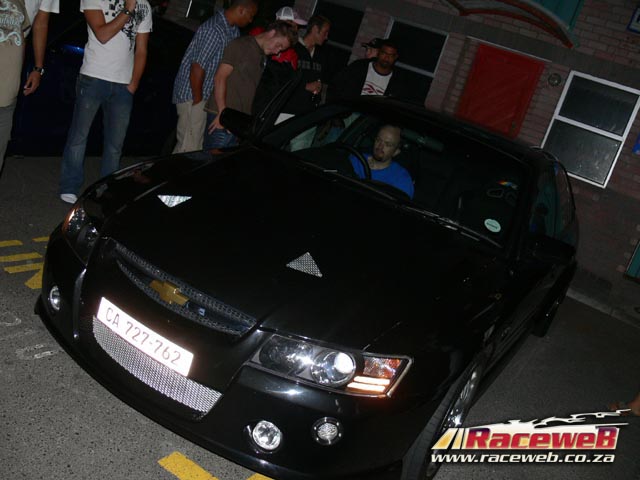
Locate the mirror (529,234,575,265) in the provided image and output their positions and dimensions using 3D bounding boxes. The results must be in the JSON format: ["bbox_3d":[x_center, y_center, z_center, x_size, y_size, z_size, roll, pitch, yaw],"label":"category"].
[{"bbox_3d":[1.165,0.055,3.272,0.215,0.145,0.115,26,18,26],"label":"mirror"}]

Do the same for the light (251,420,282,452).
[{"bbox_3d":[-0.183,0.674,2.230,0.105,0.105,0.060,22,17,16],"label":"light"}]

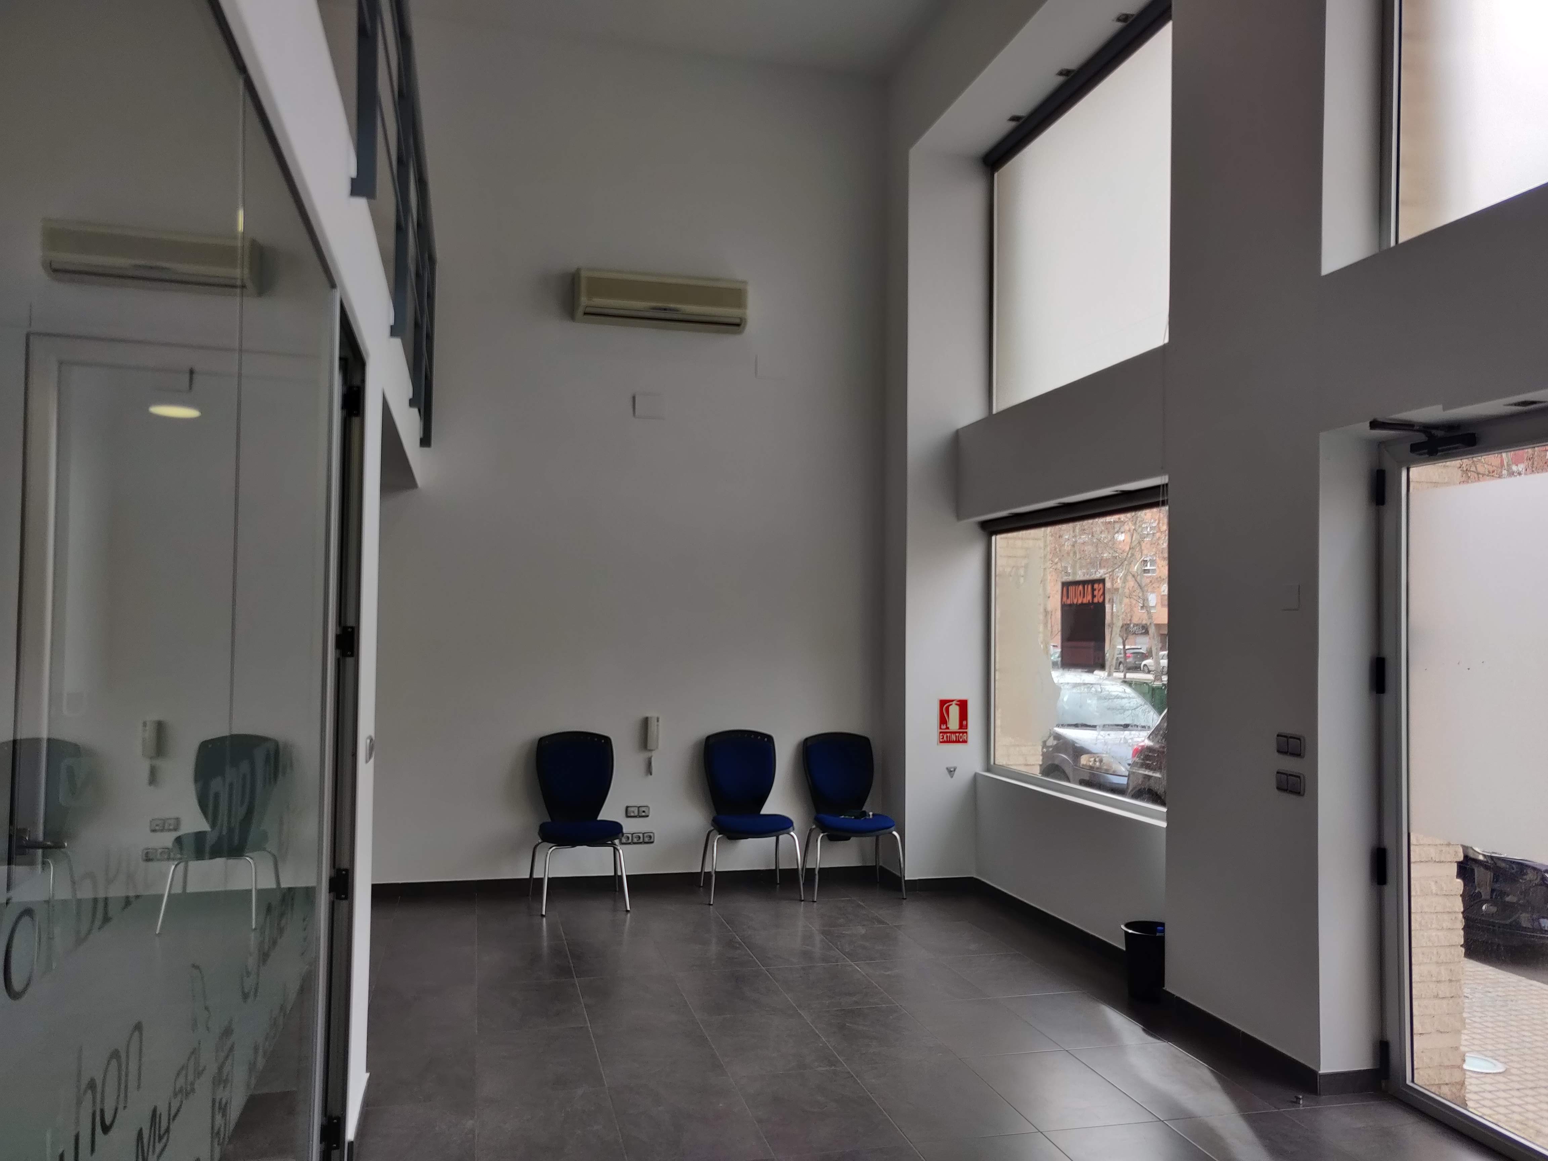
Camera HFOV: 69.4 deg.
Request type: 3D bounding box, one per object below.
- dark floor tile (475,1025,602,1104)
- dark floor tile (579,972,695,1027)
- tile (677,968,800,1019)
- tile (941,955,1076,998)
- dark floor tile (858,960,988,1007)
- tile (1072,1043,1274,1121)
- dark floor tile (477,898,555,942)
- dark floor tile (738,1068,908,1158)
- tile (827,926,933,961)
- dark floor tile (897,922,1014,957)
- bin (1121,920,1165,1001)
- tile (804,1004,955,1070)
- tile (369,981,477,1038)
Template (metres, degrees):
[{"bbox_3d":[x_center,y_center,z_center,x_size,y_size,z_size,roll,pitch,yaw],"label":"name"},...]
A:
[{"bbox_3d":[-0.889,1.815,4.214,0.440,0.010,0.630,2,-3,-15],"label":"dark floor tile"},{"bbox_3d":[-0.618,1.853,4.946,0.440,0.010,0.630,2,-3,-15],"label":"dark floor tile"},{"bbox_3d":[-0.182,1.868,5.065,0.442,0.012,0.626,2,-3,-15],"label":"tile"},{"bbox_3d":[1.122,1.907,5.404,0.440,0.010,0.630,2,-3,-15],"label":"tile"},{"bbox_3d":[0.688,1.895,5.296,0.442,0.012,0.626,2,-3,-15],"label":"dark floor tile"},{"bbox_3d":[1.457,1.863,4.176,0.452,0.010,0.650,2,-3,-15],"label":"tile"},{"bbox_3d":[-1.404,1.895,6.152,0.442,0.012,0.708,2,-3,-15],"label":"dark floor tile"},{"bbox_3d":[0.146,1.820,3.833,0.452,0.010,0.650,2,-3,-15],"label":"dark floor tile"},{"bbox_3d":[0.524,1.934,5.945,0.452,0.010,0.650,2,-3,-15],"label":"tile"},{"bbox_3d":[0.959,1.933,6.028,0.442,0.012,0.626,2,-3,-15],"label":"dark floor tile"},{"bbox_3d":[1.745,1.761,5.158,0.273,0.305,0.273,2,-3,-15],"label":"bin"},{"bbox_3d":[0.417,1.857,4.564,0.442,0.012,0.626,2,-3,-15],"label":"tile"},{"bbox_3d":[-1.496,1.833,4.745,0.452,0.010,0.650,2,-3,-15],"label":"tile"}]

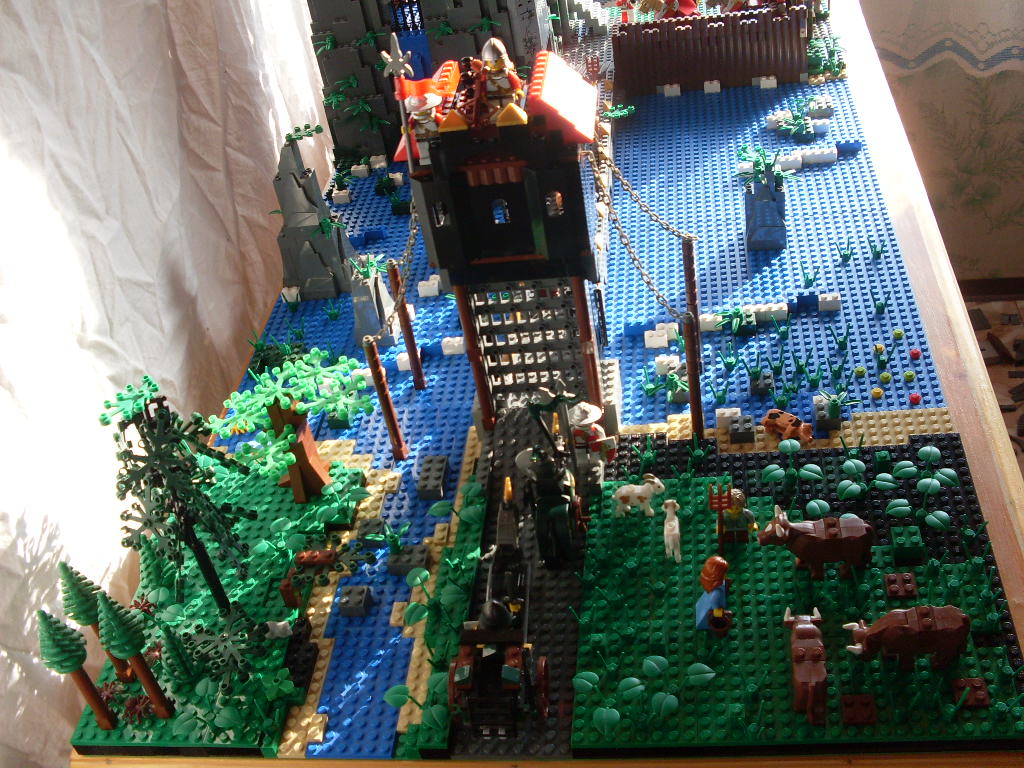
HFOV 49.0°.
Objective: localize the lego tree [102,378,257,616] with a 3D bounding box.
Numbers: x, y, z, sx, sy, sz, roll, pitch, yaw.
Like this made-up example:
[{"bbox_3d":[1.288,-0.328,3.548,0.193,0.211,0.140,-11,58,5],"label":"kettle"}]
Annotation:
[{"bbox_3d":[-0.177,0.076,0.632,0.062,0.166,0.058,-3,38,10],"label":"lego tree"}]

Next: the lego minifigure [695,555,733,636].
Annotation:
[{"bbox_3d":[0.108,0.114,0.606,0.019,0.045,0.027,-3,39,10],"label":"lego minifigure"}]

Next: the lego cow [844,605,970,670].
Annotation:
[{"bbox_3d":[0.200,0.129,0.574,0.063,0.033,0.018,-3,39,10],"label":"lego cow"}]

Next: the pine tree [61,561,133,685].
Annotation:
[{"bbox_3d":[-0.233,0.135,0.631,0.024,0.098,0.024,-3,38,10],"label":"pine tree"}]

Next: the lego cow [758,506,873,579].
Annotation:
[{"bbox_3d":[0.168,0.087,0.623,0.062,0.042,0.020,-3,38,10],"label":"lego cow"}]

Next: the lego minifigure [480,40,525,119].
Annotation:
[{"bbox_3d":[-0.005,-0.169,0.634,0.025,0.043,0.015,-3,39,10],"label":"lego minifigure"}]

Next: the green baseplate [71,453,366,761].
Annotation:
[{"bbox_3d":[-0.174,0.133,0.708,0.128,0.015,0.223,-3,38,10],"label":"green baseplate"}]

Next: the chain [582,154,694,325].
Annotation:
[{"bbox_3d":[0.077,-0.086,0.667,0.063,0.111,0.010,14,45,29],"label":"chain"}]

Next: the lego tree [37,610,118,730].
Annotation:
[{"bbox_3d":[-0.233,0.153,0.600,0.027,0.096,0.027,-3,39,10],"label":"lego tree"}]

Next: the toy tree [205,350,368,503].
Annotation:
[{"bbox_3d":[-0.137,0.031,0.739,0.110,0.084,0.100,-3,39,10],"label":"toy tree"}]

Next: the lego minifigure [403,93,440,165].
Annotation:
[{"bbox_3d":[-0.049,-0.145,0.642,0.025,0.042,0.016,-3,39,10],"label":"lego minifigure"}]

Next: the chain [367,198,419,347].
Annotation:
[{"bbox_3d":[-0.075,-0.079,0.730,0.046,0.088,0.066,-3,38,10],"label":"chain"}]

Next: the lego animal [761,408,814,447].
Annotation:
[{"bbox_3d":[0.179,0.028,0.727,0.033,0.019,0.015,21,47,35],"label":"lego animal"}]

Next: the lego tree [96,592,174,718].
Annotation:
[{"bbox_3d":[-0.203,0.148,0.605,0.024,0.098,0.024,-3,38,10],"label":"lego tree"}]

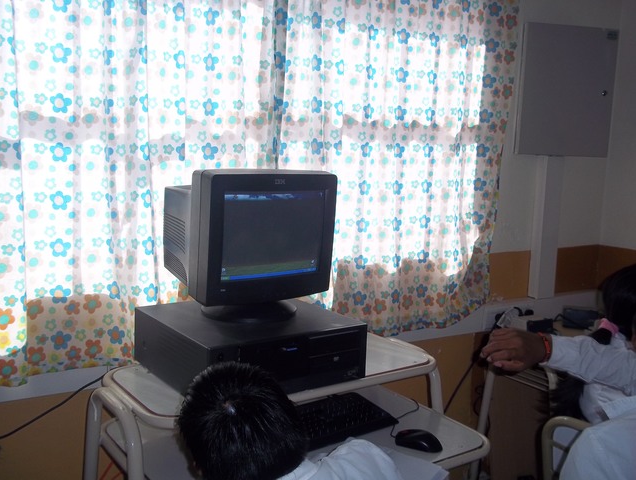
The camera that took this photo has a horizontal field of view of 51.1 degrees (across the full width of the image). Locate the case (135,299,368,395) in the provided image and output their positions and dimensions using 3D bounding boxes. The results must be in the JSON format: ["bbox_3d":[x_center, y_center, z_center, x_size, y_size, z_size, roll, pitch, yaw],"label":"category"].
[{"bbox_3d":[-0.176,0.256,1.657,0.425,0.138,0.415,-3,9,-36],"label":"case"}]

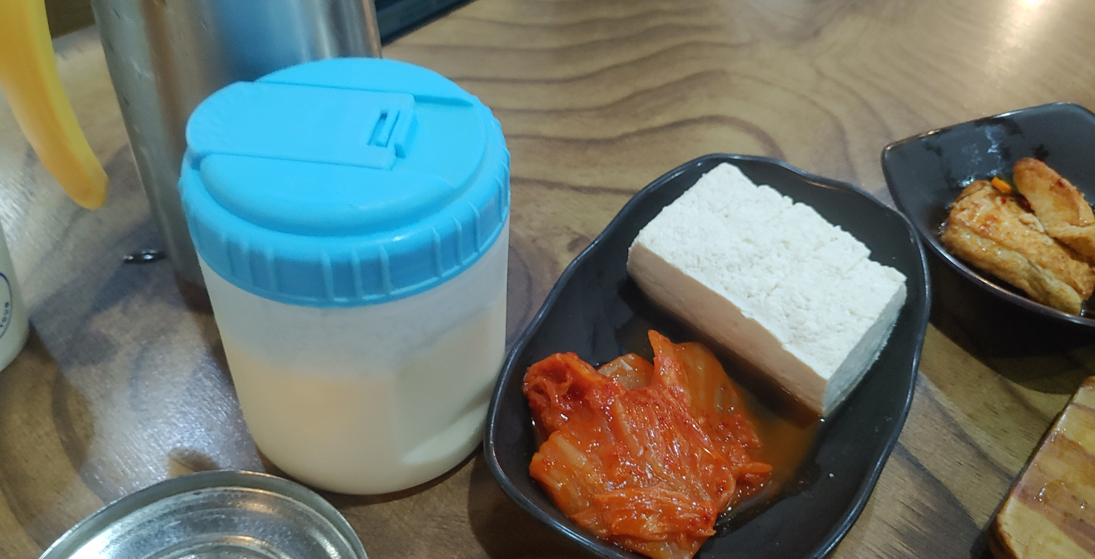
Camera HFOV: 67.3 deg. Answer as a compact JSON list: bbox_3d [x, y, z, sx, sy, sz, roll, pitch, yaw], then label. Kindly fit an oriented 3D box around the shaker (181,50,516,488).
[{"bbox_3d":[-0.059,0.000,0.264,0.092,0.115,0.091,5,44,1],"label":"shaker"}]

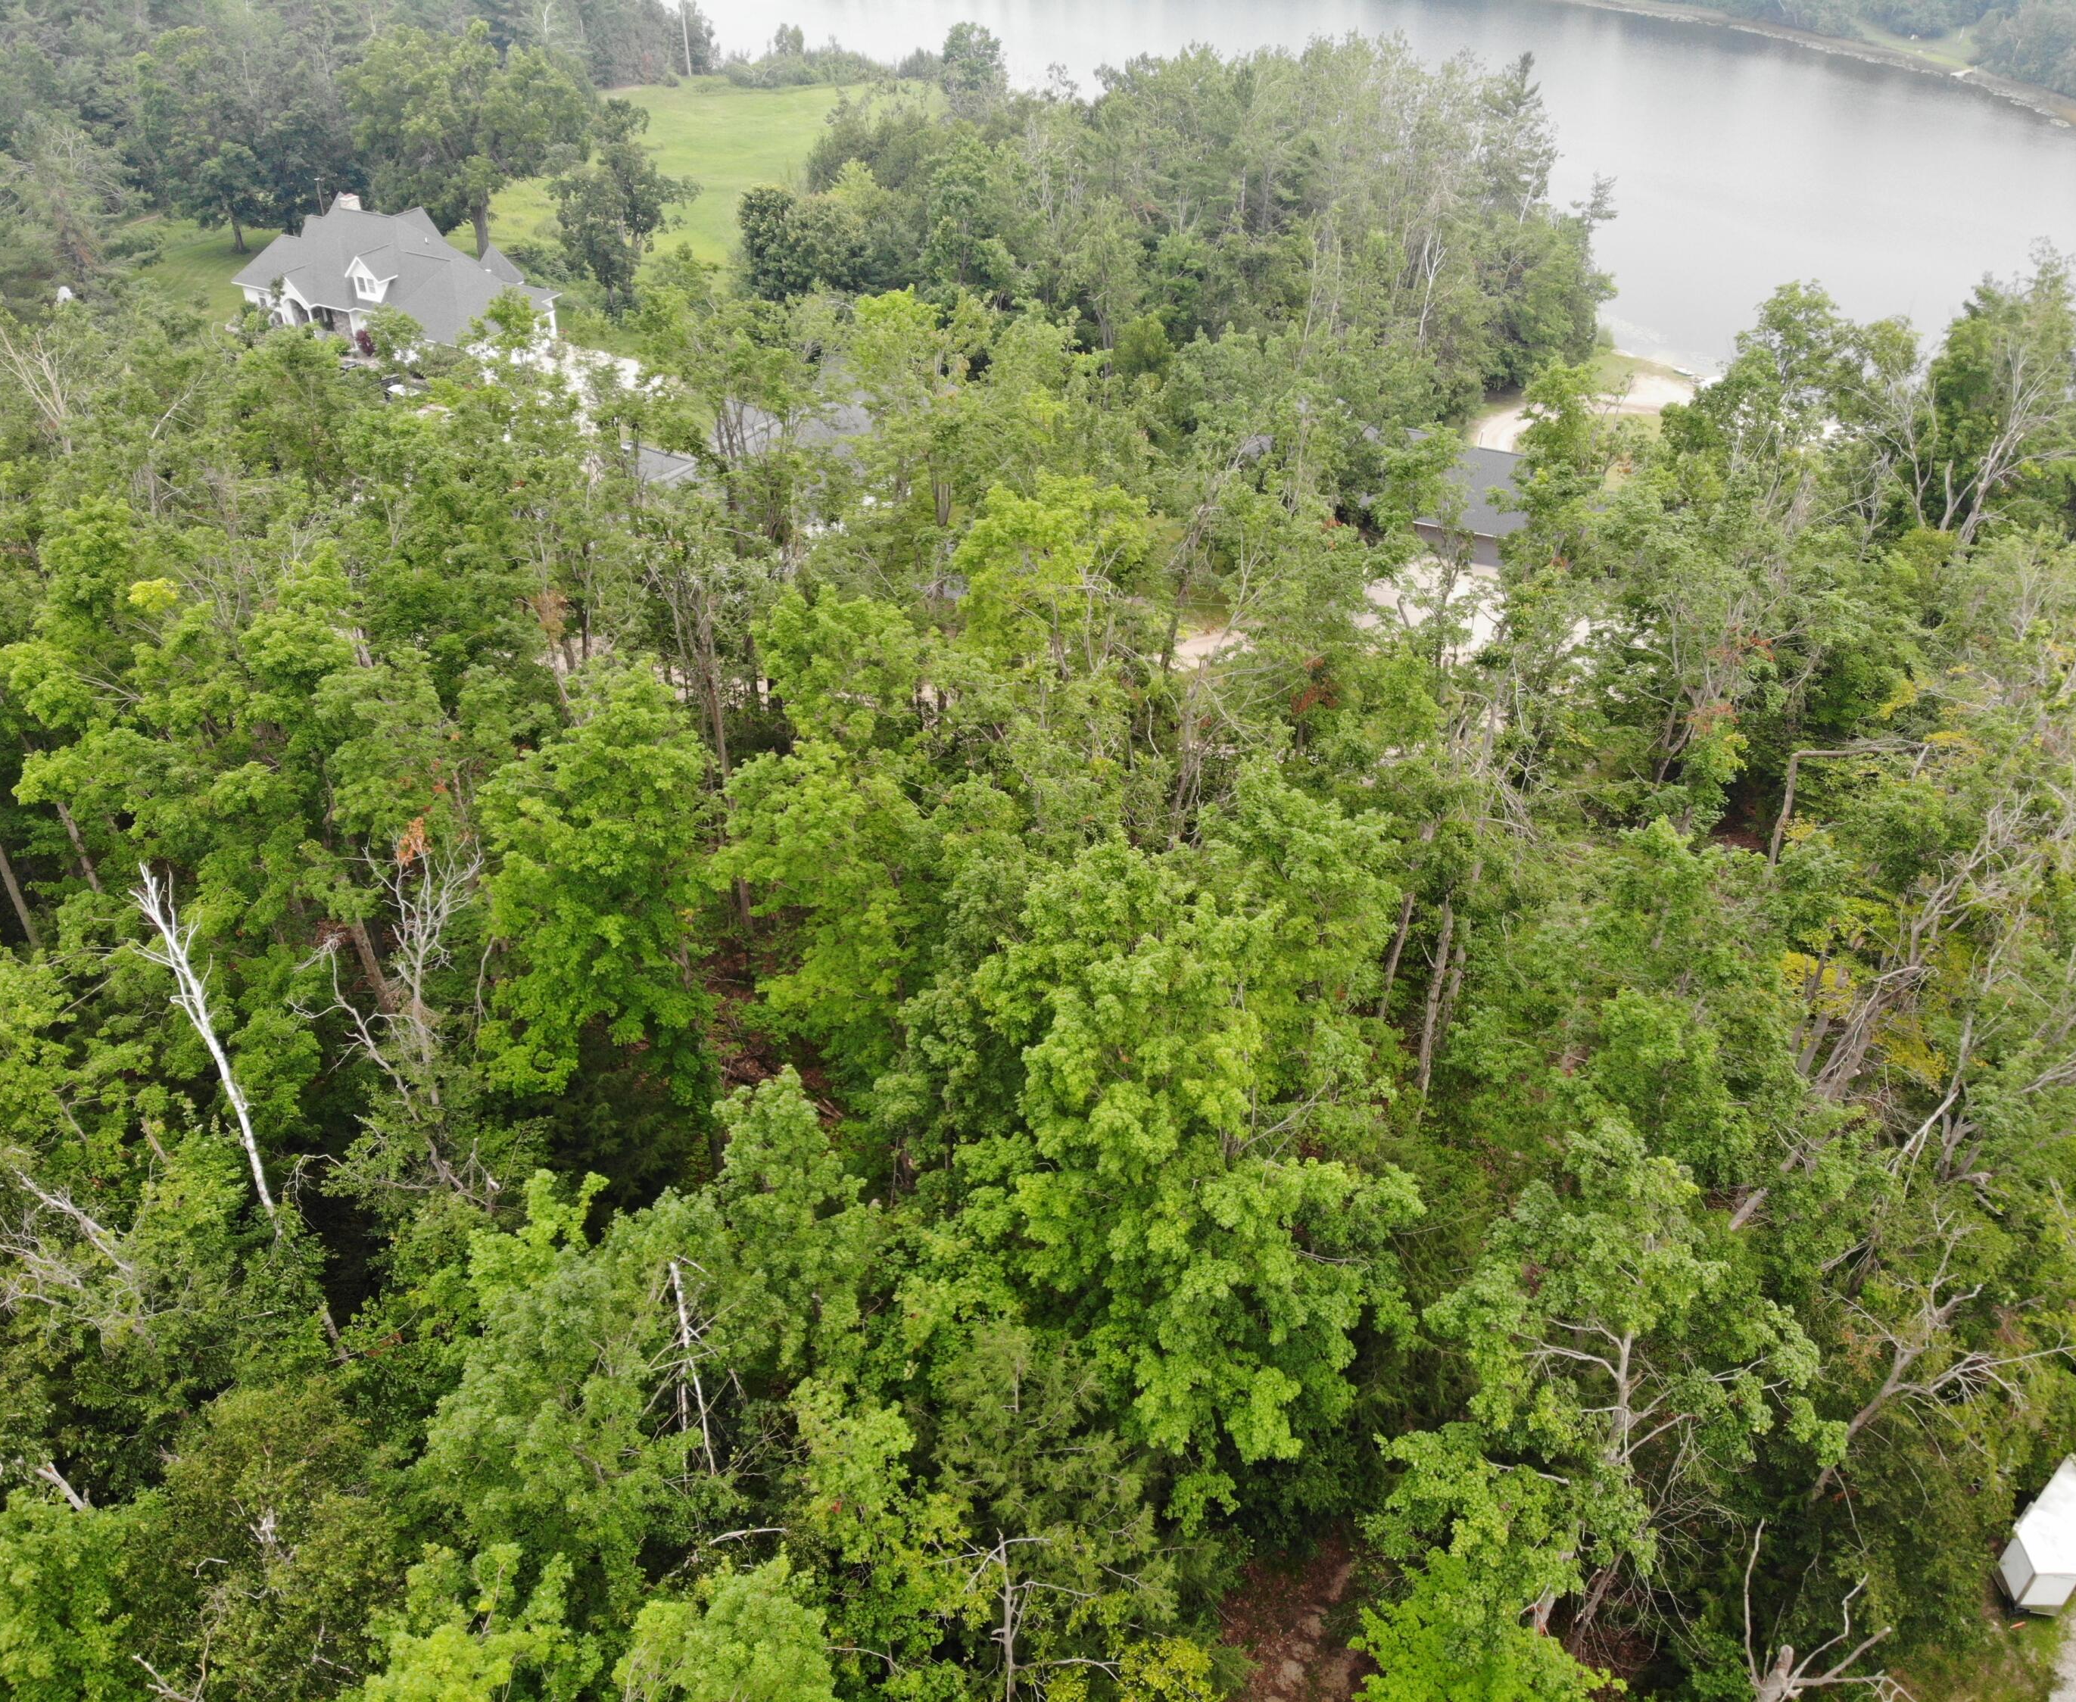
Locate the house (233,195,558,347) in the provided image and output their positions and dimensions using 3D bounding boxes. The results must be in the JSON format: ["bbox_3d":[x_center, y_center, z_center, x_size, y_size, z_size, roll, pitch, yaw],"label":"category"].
[{"bbox_3d":[-59.267,-52.884,143.914,31.114,9.994,17.914,16,37,19],"label":"house"}]

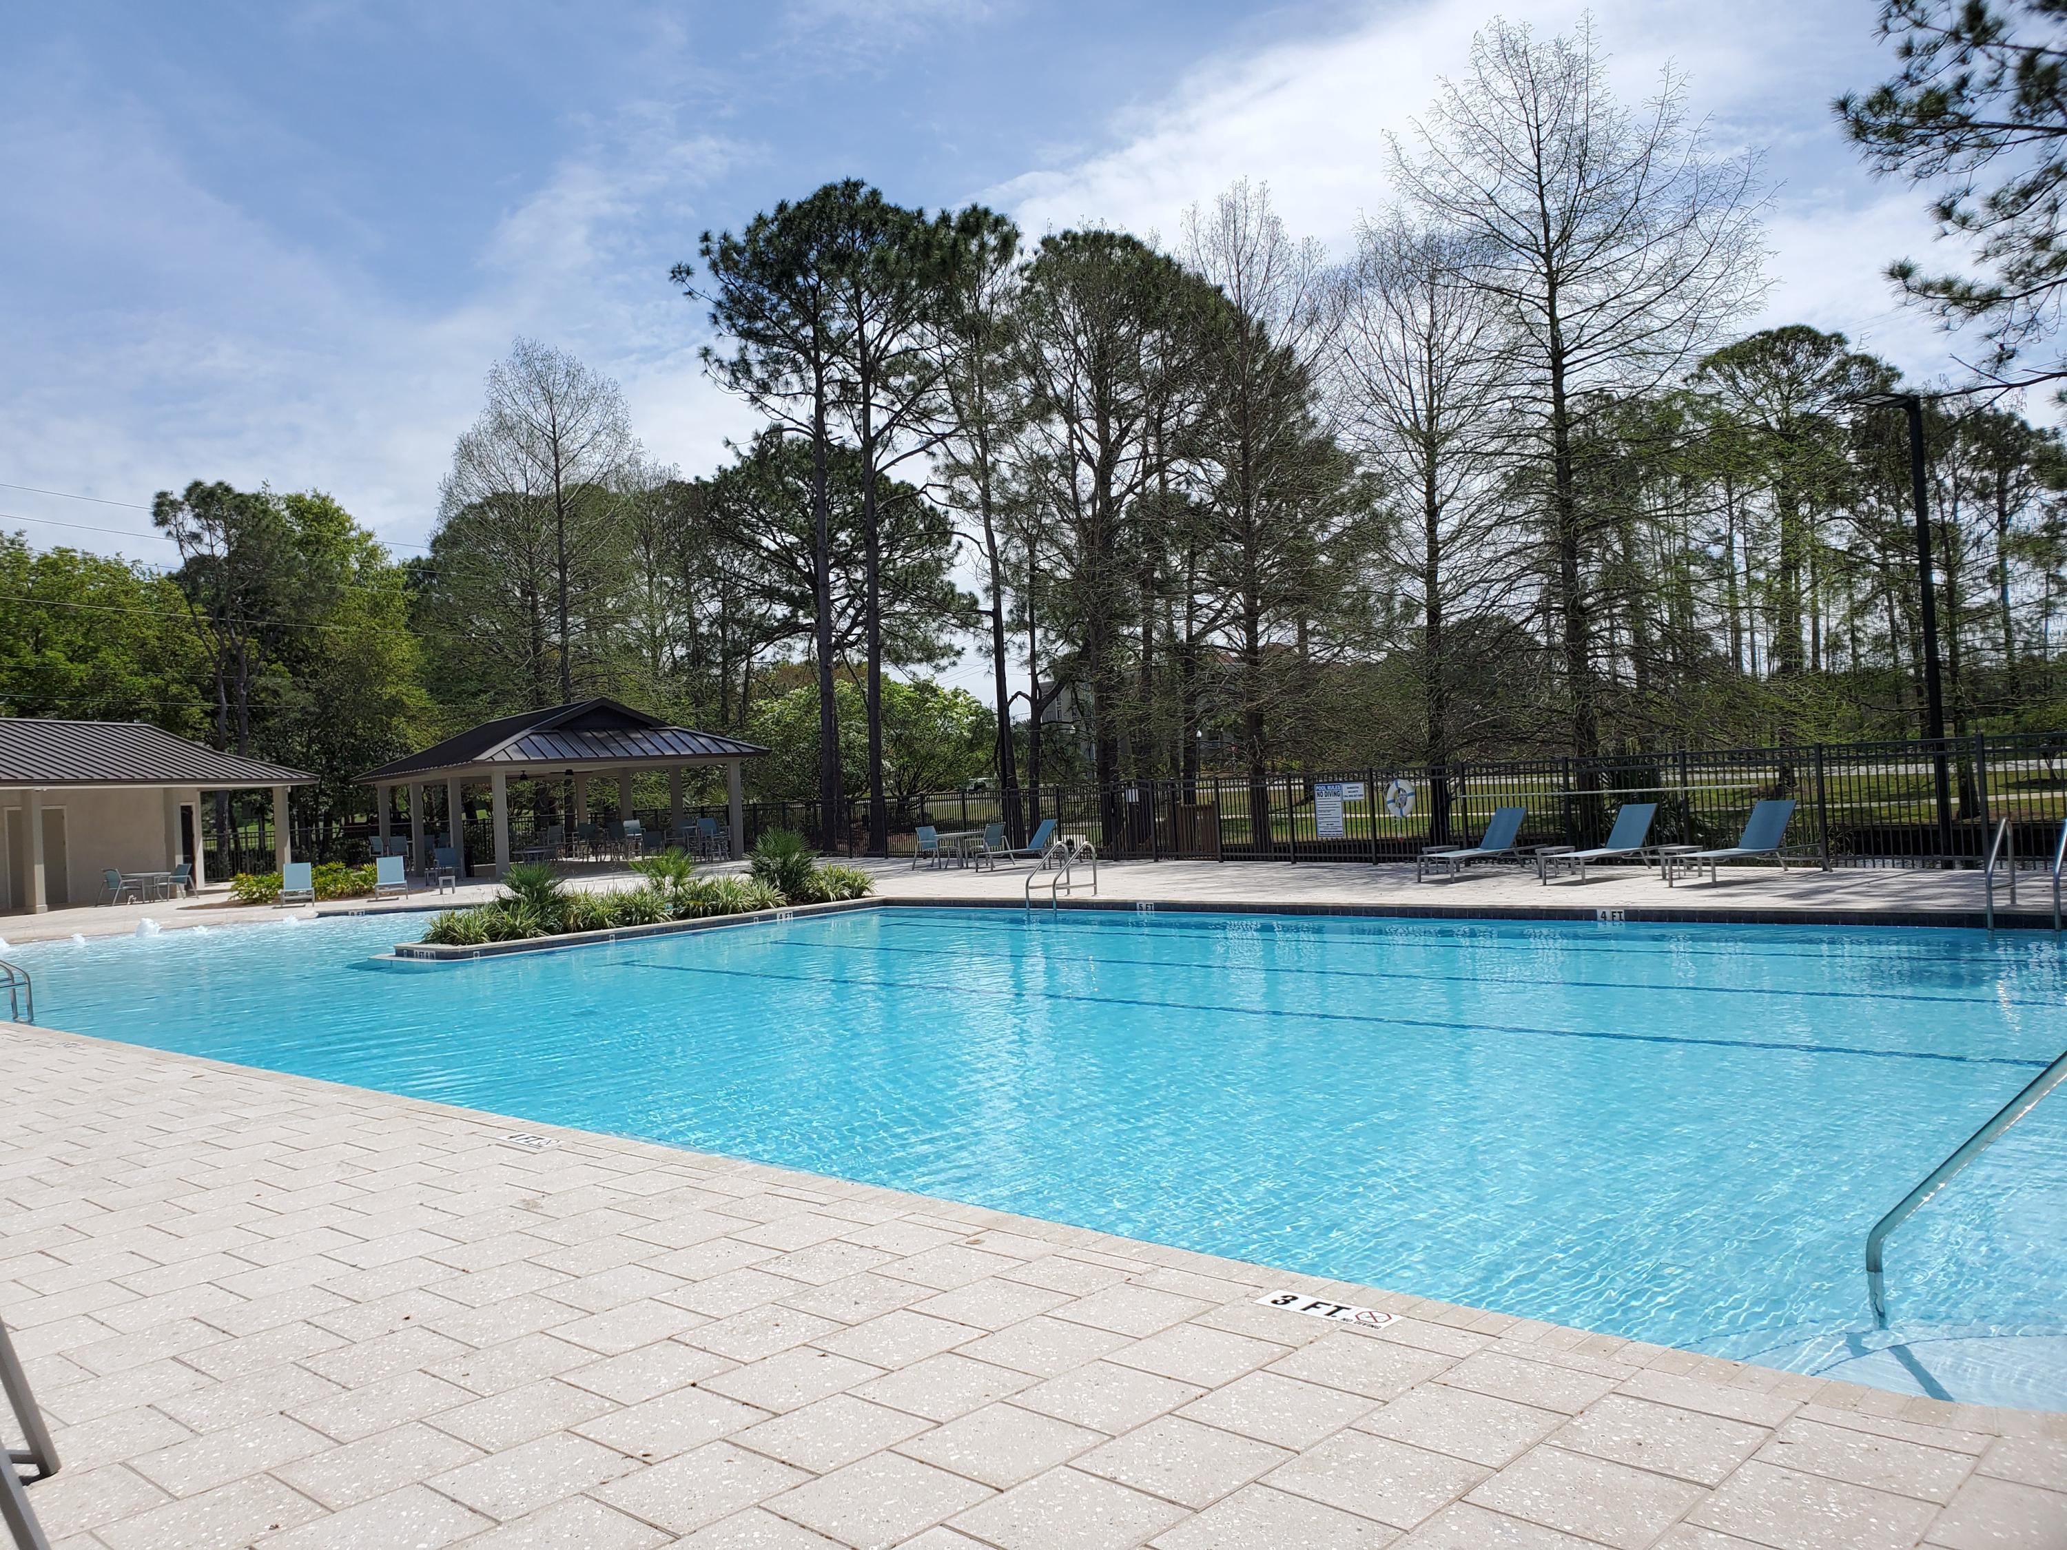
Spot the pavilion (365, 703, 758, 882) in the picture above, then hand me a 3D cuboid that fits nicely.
[{"bbox_3d":[-15.200,0.470,48.700,8.250,4.880,14.500,-2,-1,-35],"label":"pavilion"}]

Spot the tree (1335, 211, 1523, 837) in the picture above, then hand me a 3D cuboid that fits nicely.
[{"bbox_3d":[8.011,-4.997,31.500,3.900,13.000,3.900,-3,-1,15],"label":"tree"}]

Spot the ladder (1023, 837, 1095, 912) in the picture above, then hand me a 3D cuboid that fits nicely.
[{"bbox_3d":[0.431,1.576,24.056,0.620,1.060,0.980,-4,-1,42],"label":"ladder"}]

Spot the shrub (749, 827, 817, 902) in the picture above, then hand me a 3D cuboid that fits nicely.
[{"bbox_3d":[-4.164,1.487,25.807,1.150,1.250,1.150,-3,-1,0],"label":"shrub"}]

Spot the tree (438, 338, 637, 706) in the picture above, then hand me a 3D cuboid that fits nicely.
[{"bbox_3d":[-19.600,-7.119,62.500,7.700,20.500,7.700,-3,-1,-17],"label":"tree"}]

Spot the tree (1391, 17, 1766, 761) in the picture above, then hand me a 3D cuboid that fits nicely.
[{"bbox_3d":[9.986,-6.314,28.700,6.700,15.300,6.700,-3,-1,20],"label":"tree"}]

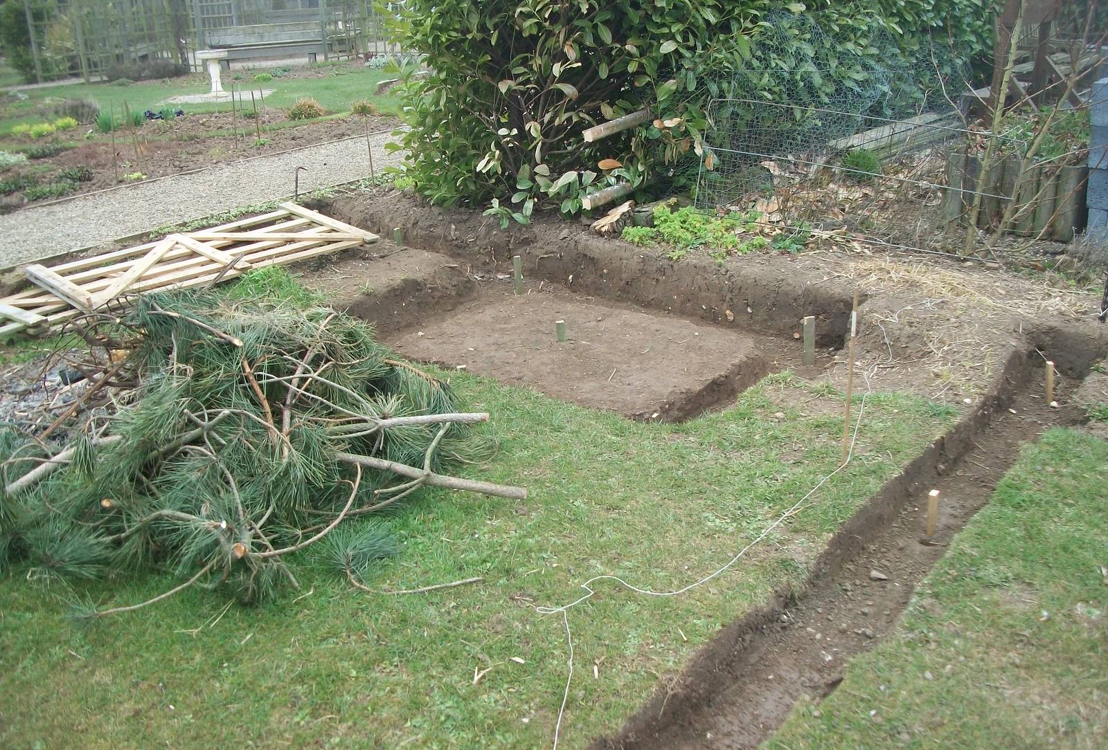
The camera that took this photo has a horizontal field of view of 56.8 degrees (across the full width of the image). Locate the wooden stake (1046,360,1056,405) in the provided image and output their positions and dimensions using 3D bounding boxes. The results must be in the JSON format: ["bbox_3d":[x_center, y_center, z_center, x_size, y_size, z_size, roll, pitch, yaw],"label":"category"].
[{"bbox_3d":[2.040,0.033,4.212,0.027,0.173,0.025,-9,18,-3],"label":"wooden stake"}]

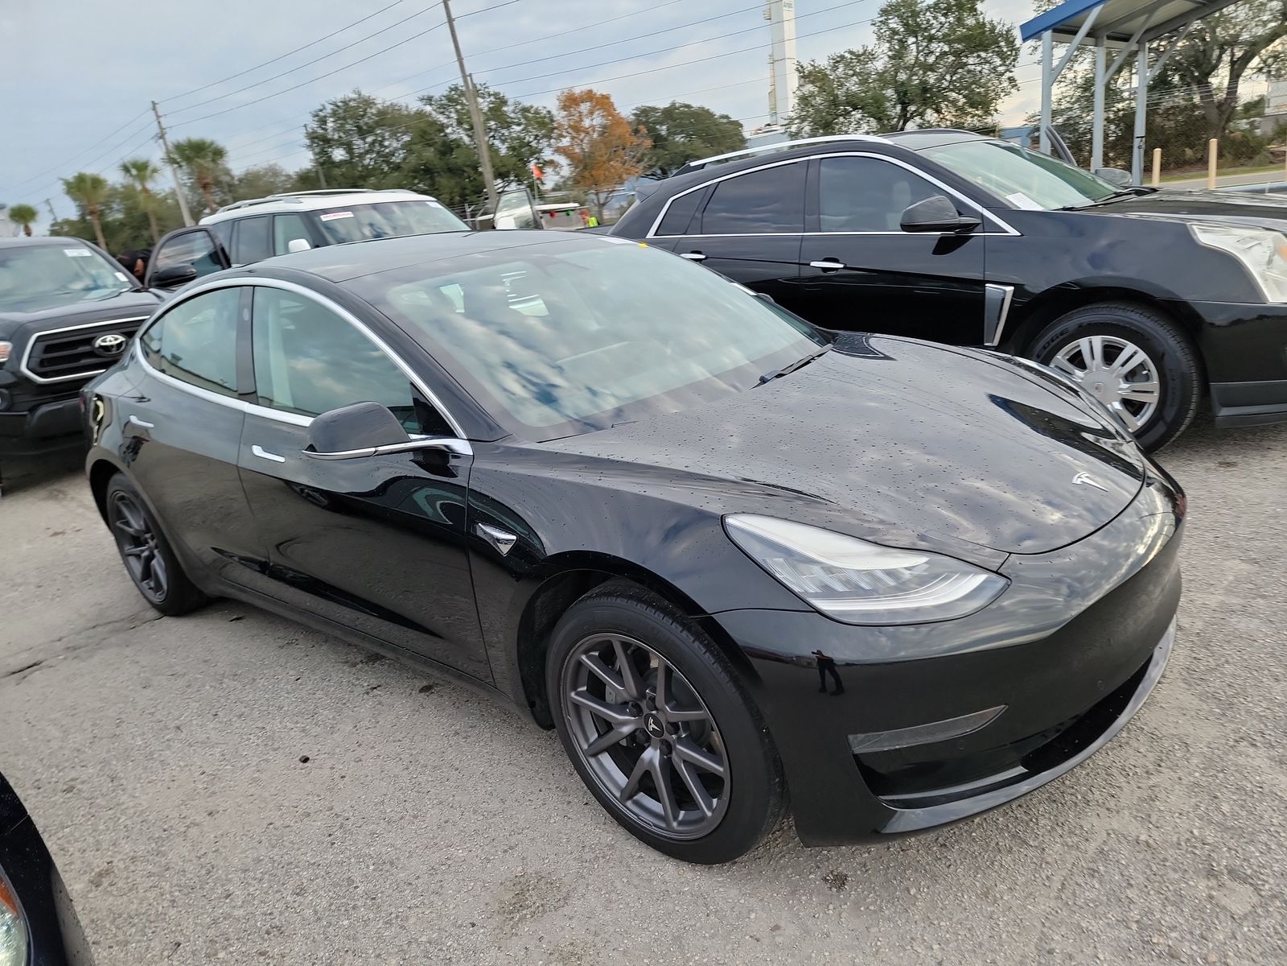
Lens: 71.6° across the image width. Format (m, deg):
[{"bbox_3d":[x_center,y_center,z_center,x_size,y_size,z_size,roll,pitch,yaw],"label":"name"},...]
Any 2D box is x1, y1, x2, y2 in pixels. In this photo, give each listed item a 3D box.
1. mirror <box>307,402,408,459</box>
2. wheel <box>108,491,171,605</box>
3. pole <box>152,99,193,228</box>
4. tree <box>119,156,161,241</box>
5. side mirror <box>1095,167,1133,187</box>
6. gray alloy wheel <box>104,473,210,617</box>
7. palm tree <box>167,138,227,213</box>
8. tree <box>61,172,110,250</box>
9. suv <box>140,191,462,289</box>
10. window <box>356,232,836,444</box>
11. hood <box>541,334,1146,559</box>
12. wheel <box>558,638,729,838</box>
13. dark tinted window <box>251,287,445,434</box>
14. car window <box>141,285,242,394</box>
[{"bbox_3d":[-0.701,-0.130,2.240,0.170,0.150,0.230,7,22,41],"label":"mirror"},{"bbox_3d":[-2.099,0.251,3.895,0.490,0.490,0.200,7,22,41],"label":"wheel"},{"bbox_3d":[-28.711,-18.087,55.572,0.400,10.613,0.400,-18,20,-21],"label":"pole"},{"bbox_3d":[-27.791,-14.845,51.101,2.600,6.954,2.600,-16,19,-24],"label":"tree"},{"bbox_3d":[2.997,-1.935,5.695,0.270,0.190,0.170,-13,18,-18],"label":"side mirror"},{"bbox_3d":[-2.119,0.245,3.949,0.665,0.665,0.235,8,23,40],"label":"gray alloy wheel"},{"bbox_3d":[-22.965,-14.074,48.035,3.000,8.420,3.000,-7,16,0],"label":"palm tree"},{"bbox_3d":[-30.248,-13.358,50.124,2.900,7.640,2.900,-7,16,0],"label":"tree"},{"bbox_3d":[-3.000,-2.080,9.550,5.200,1.900,2.020,7,22,41],"label":"suv"},{"bbox_3d":[-0.108,-0.545,2.867,1.200,0.160,1.470,33,36,29],"label":"window"},{"bbox_3d":[0.656,-0.138,2.327,1.130,0.220,1.460,18,28,37],"label":"hood"},{"bbox_3d":[0.057,0.547,2.095,0.505,0.505,0.200,8,23,40],"label":"wheel"},{"bbox_3d":[-0.872,-0.380,2.624,1.109,0.410,0.080,8,1,40],"label":"dark tinted window"},{"bbox_3d":[-1.647,-0.523,3.305,0.949,0.363,0.080,9,1,42],"label":"car window"}]

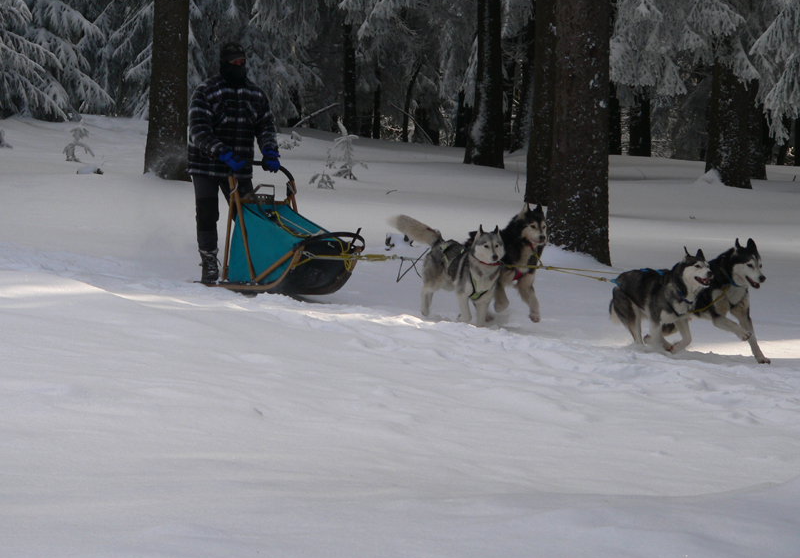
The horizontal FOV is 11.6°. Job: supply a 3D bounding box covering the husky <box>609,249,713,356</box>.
[{"bbox_3d":[1.644,0.135,24.700,0.260,0.630,0.820,-3,4,-37],"label":"husky"}]

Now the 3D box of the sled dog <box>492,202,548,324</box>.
[{"bbox_3d":[0.695,-0.105,26.650,0.280,0.760,0.880,-2,4,-28],"label":"sled dog"}]

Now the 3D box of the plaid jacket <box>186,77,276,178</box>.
[{"bbox_3d":[-1.260,-1.139,29.550,0.640,0.760,0.420,-1,4,-17],"label":"plaid jacket"}]

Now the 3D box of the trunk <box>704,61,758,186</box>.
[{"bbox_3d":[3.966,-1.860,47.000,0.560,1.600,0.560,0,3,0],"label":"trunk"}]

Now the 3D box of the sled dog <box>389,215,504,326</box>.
[{"bbox_3d":[0.314,-0.057,26.500,0.290,0.690,1.080,-2,4,-32],"label":"sled dog"}]

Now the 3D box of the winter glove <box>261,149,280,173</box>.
[{"bbox_3d":[-0.972,-0.882,29.500,0.130,0.170,0.150,-1,4,-20],"label":"winter glove"}]

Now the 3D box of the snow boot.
[{"bbox_3d":[-1.440,-0.095,29.700,0.130,0.250,0.300,-1,4,-18],"label":"snow boot"}]

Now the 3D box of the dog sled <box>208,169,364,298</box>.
[{"bbox_3d":[-0.892,-0.382,29.100,0.550,0.920,1.650,2,4,-29],"label":"dog sled"}]

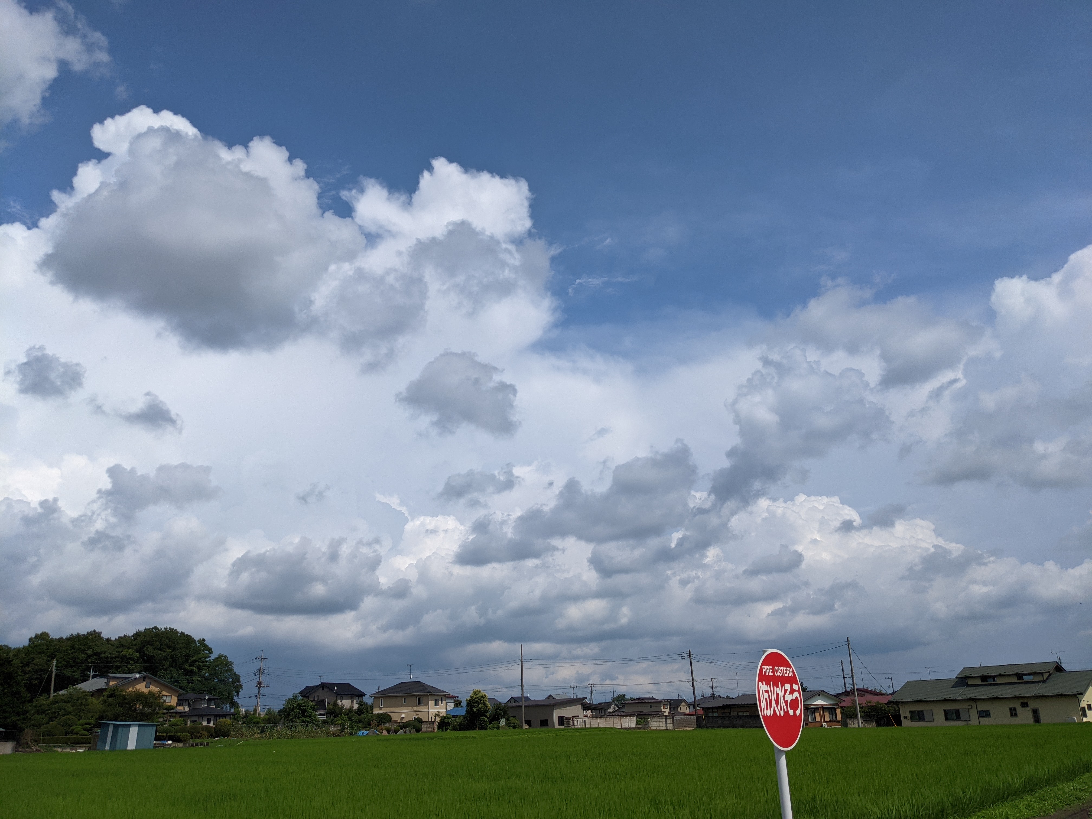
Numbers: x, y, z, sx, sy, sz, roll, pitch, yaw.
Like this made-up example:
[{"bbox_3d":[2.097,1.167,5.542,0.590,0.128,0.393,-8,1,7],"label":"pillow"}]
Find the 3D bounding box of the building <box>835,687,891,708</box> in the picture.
[{"bbox_3d":[46.632,43.454,124.651,8.500,5.300,6.200,-12,-23,28],"label":"building"}]

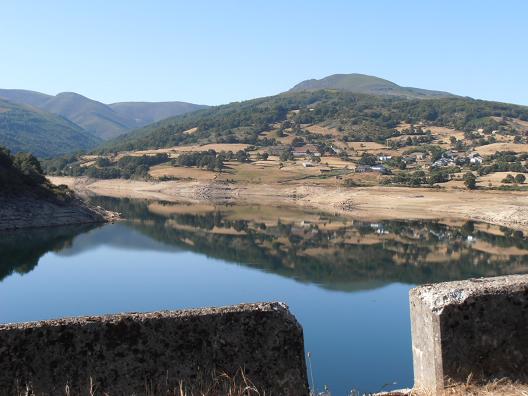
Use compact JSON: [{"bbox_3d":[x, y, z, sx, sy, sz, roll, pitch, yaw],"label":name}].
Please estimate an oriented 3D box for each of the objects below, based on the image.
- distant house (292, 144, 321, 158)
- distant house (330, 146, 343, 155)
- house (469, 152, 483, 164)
[{"bbox_3d":[32.670,-35.890,668.240,20.500,10.000,11.000,2,1,3],"label":"distant house"},{"bbox_3d":[57.260,-37.510,686.600,9.000,6.300,9.000,2,1,20],"label":"distant house"},{"bbox_3d":[151.130,-28.230,621.260,9.800,8.600,9.000,2,1,24],"label":"house"}]

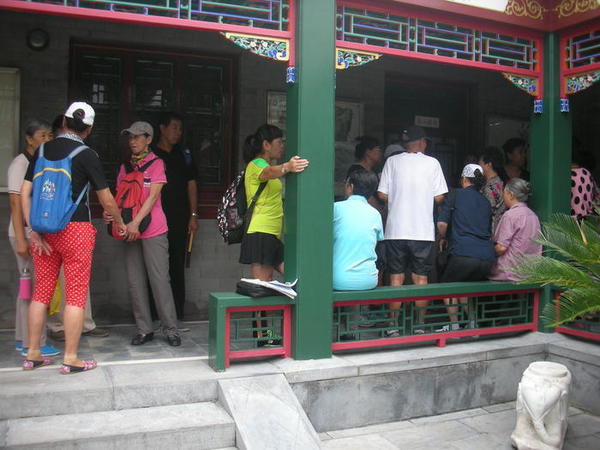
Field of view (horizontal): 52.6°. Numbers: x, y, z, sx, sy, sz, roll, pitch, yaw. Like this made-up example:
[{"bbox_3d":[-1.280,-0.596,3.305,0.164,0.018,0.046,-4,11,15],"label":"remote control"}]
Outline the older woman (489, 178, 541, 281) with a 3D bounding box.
[{"bbox_3d":[1.690,0.255,5.145,0.480,1.270,0.650,0,2,-34],"label":"older woman"}]

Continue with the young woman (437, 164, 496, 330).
[{"bbox_3d":[1.353,0.190,4.900,0.460,1.370,0.460,0,2,-24],"label":"young woman"}]

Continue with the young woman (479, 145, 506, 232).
[{"bbox_3d":[1.722,0.085,5.400,0.330,1.570,0.460,2,2,30],"label":"young woman"}]

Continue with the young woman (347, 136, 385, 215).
[{"bbox_3d":[0.517,0.086,4.989,0.330,1.600,0.450,0,1,-12],"label":"young woman"}]

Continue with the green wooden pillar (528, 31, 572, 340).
[{"bbox_3d":[2.143,-0.351,5.213,0.235,2.500,0.235,0,2,-24],"label":"green wooden pillar"}]

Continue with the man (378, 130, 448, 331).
[{"bbox_3d":[0.900,0.034,4.900,0.580,1.680,0.380,1,2,3],"label":"man"}]

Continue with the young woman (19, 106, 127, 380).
[{"bbox_3d":[-1.439,0.062,3.820,0.520,1.620,0.540,2,2,37],"label":"young woman"}]

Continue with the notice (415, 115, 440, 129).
[{"bbox_3d":[1.352,-1.085,6.420,0.300,0.105,0.015,0,2,-23],"label":"notice"}]

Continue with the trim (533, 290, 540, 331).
[{"bbox_3d":[1.948,0.708,4.997,0.055,0.335,0.050,0,2,-23],"label":"trim"}]

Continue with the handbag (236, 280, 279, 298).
[{"bbox_3d":[-0.259,0.404,3.973,0.270,0.100,0.210,0,2,-24],"label":"handbag"}]

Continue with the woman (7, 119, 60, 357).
[{"bbox_3d":[-1.821,0.079,4.163,0.350,1.600,0.440,1,1,13],"label":"woman"}]

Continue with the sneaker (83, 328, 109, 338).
[{"bbox_3d":[-1.567,0.801,4.650,0.255,0.095,0.100,1,2,13],"label":"sneaker"}]

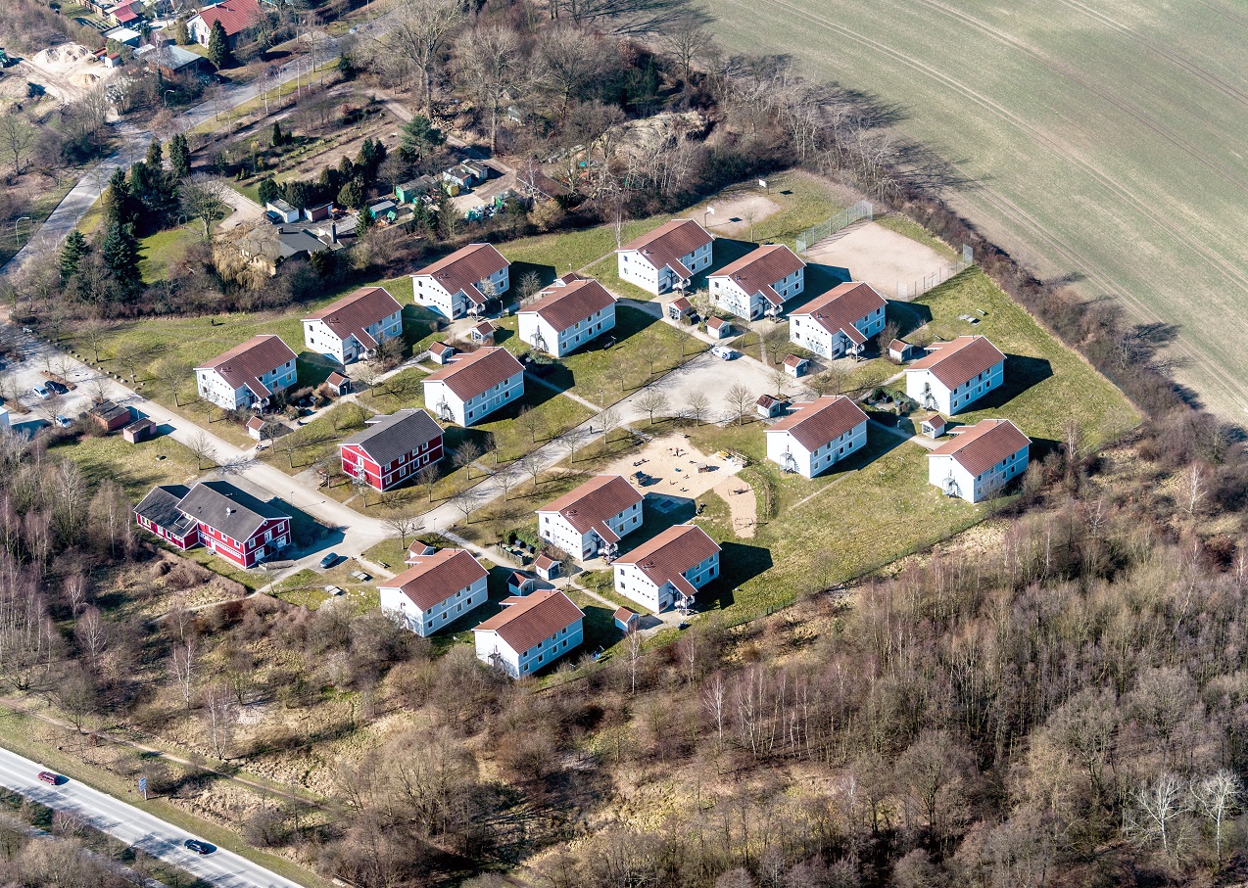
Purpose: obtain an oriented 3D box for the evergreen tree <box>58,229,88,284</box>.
[{"bbox_3d":[-114.240,-39.050,802.870,5.640,11.990,5.640,-1,33,0],"label":"evergreen tree"}]

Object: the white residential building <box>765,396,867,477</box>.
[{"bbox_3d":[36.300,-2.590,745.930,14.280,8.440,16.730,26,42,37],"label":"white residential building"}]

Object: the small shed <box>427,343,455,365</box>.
[{"bbox_3d":[-36.540,-18.480,779.820,3.280,3.350,3.880,27,42,37],"label":"small shed"}]

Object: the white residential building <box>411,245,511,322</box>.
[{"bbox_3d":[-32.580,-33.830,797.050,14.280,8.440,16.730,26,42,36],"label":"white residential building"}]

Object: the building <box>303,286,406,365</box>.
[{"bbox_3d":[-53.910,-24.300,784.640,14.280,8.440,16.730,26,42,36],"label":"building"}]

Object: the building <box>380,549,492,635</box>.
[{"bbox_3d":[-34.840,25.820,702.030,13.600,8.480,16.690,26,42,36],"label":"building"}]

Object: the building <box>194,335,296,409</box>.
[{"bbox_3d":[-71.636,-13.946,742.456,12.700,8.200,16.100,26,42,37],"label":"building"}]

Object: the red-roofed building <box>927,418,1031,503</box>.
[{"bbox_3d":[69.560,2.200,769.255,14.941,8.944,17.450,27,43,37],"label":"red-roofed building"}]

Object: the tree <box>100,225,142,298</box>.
[{"bbox_3d":[-109.294,-40.480,838.440,8.353,16.565,8.353,-2,33,0],"label":"tree"}]

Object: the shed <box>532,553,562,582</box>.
[{"bbox_3d":[-13.930,22.440,714.550,3.280,3.350,3.880,26,42,36],"label":"shed"}]

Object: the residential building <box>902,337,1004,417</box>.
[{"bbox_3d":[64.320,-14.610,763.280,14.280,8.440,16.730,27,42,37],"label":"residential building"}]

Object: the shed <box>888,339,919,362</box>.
[{"bbox_3d":[55.320,-18.890,775.520,3.280,3.350,3.880,26,42,36],"label":"shed"}]

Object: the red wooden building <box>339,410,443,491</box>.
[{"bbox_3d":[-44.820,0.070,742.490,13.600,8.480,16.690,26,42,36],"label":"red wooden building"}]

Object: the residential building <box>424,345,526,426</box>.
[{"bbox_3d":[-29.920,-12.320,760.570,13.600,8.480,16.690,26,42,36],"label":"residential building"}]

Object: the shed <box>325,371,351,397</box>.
[{"bbox_3d":[-56.200,-12.190,766.710,3.450,3.150,3.750,26,42,36],"label":"shed"}]

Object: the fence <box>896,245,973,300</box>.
[{"bbox_3d":[64.270,-35.260,800.090,20.280,3.920,2.740,-29,41,-36],"label":"fence"}]

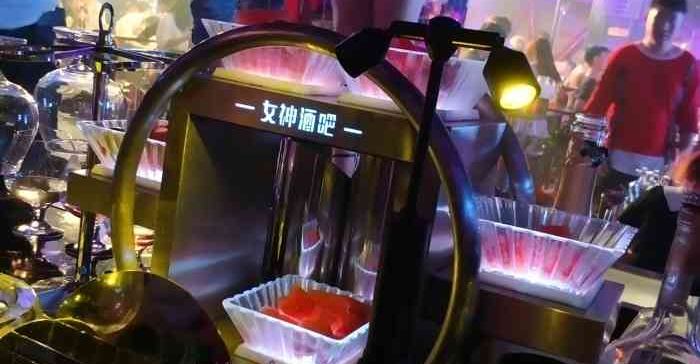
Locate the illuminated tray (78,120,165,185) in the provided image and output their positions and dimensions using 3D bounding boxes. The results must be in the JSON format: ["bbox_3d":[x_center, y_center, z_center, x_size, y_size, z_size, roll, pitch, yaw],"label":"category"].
[{"bbox_3d":[-0.260,-0.037,1.026,0.166,0.068,0.165,13,11,25],"label":"illuminated tray"}]

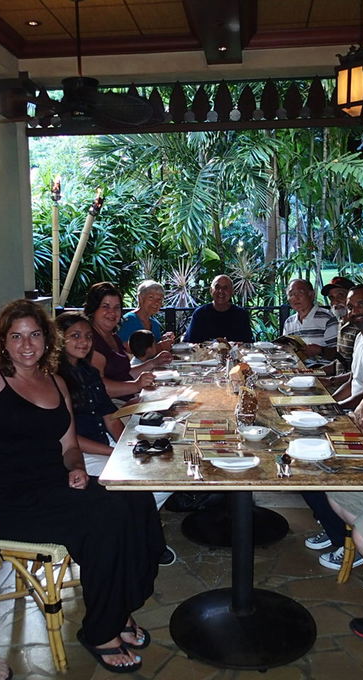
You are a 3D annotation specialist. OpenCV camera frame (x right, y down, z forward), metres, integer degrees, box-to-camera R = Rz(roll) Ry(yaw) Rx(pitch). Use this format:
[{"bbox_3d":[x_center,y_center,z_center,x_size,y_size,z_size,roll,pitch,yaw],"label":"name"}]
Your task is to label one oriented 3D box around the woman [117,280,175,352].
[{"bbox_3d":[-0.210,0.238,4.445,0.740,1.260,0.460,6,10,44],"label":"woman"}]

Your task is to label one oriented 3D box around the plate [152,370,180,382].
[{"bbox_3d":[-0.089,0.207,3.627,0.165,0.030,0.165,0,7,3],"label":"plate"}]

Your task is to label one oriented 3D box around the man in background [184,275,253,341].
[{"bbox_3d":[0.305,0.136,5.101,0.580,1.280,0.780,0,7,3],"label":"man in background"}]

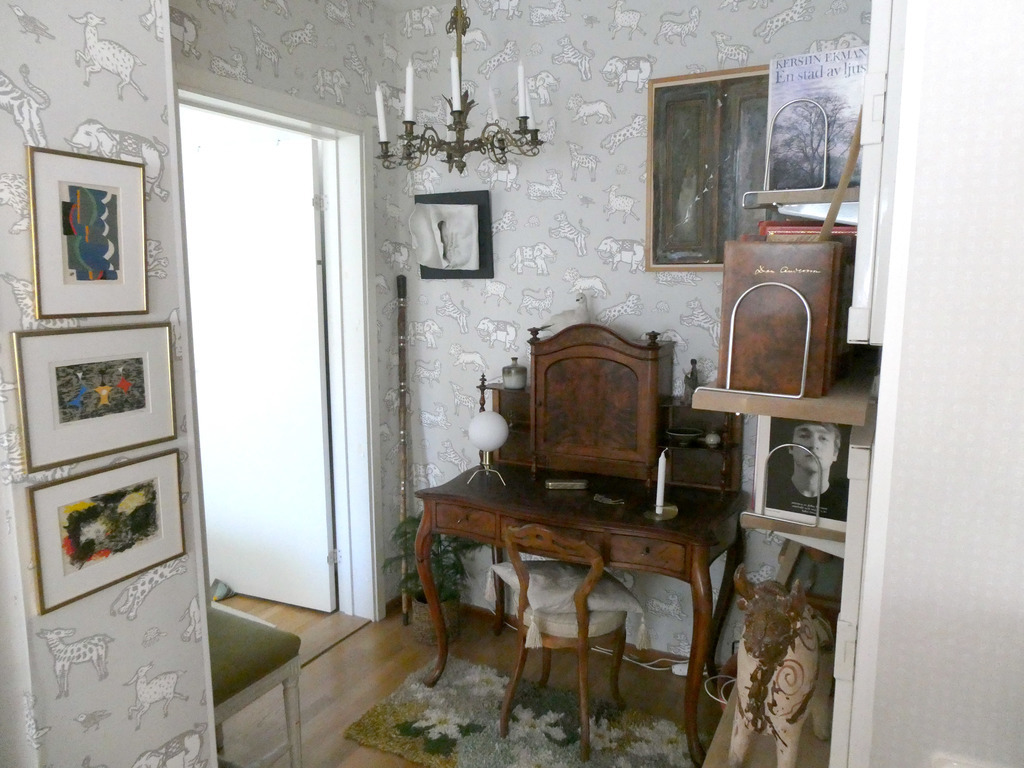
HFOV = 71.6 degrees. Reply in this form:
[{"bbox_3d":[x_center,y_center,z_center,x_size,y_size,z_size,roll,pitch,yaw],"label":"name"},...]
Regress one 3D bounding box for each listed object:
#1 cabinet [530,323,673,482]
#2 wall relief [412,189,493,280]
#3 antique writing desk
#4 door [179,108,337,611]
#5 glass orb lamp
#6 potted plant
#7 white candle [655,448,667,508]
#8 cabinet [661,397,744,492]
[{"bbox_3d":[0.340,0.067,2.641,0.485,0.584,0.235,4,8,26],"label":"cabinet"},{"bbox_3d":[-0.257,-0.609,2.921,0.360,0.355,0.075,3,12,26],"label":"wall relief"},{"bbox_3d":[0.248,0.745,2.561,1.050,0.737,0.570,4,10,26],"label":"antique writing desk"},{"bbox_3d":[-1.173,-0.014,3.212,0.800,2.053,0.040,3,8,21],"label":"door"},{"bbox_3d":[-0.085,0.232,2.604,0.147,0.264,0.147,0,9,0],"label":"glass orb lamp"},{"bbox_3d":[-0.327,0.787,2.922,0.390,0.550,0.370,0,8,0],"label":"potted plant"},{"bbox_3d":[0.474,0.309,2.243,0.025,0.210,0.025,9,11,25],"label":"white candle"},{"bbox_3d":[0.659,0.219,2.487,0.270,0.335,0.180,4,10,26],"label":"cabinet"}]

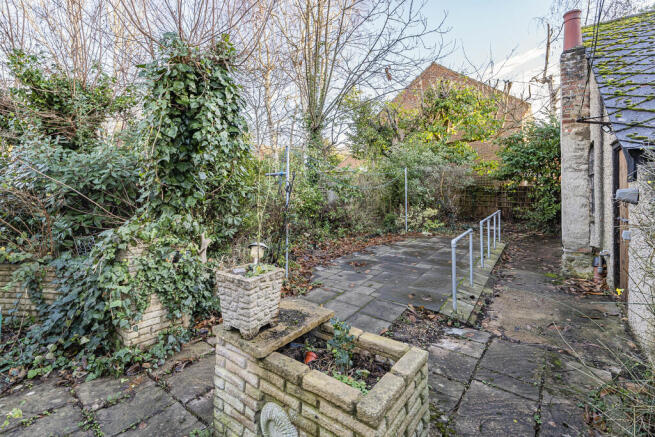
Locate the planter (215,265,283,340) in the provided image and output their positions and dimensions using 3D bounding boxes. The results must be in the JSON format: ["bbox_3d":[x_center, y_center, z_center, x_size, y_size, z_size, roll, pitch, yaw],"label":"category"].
[{"bbox_3d":[-0.482,0.520,1.855,0.305,0.360,0.295,1,2,35],"label":"planter"}]

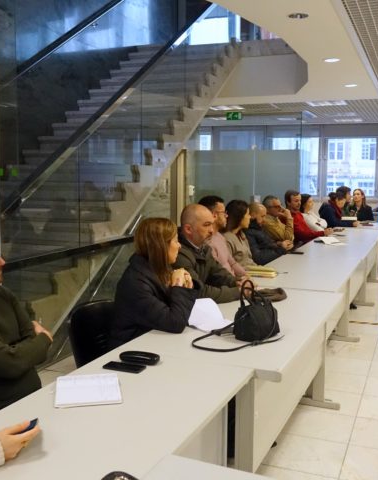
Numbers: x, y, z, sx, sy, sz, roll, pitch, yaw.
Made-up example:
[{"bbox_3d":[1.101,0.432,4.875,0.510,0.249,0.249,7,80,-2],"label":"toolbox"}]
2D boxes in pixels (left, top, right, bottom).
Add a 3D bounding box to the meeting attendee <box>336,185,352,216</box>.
[{"bbox_3d":[2.528,-0.230,9.791,0.740,1.320,0.500,1,6,10],"label":"meeting attendee"}]

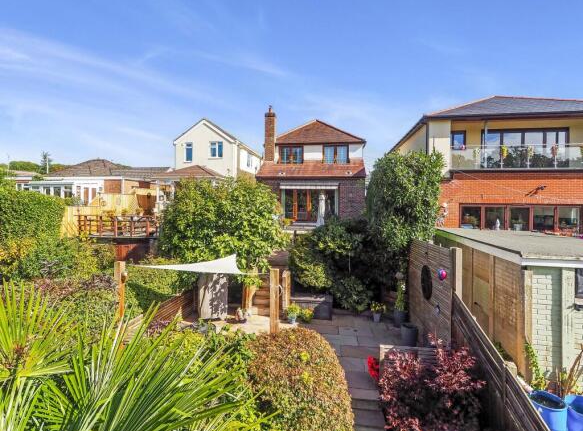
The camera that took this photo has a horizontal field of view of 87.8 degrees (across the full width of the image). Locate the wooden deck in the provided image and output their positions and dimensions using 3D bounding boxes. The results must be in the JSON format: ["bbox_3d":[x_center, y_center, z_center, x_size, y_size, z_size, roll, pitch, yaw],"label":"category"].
[{"bbox_3d":[-8.100,0.500,15.500,3.900,1.100,3.000,0,1,6],"label":"wooden deck"}]

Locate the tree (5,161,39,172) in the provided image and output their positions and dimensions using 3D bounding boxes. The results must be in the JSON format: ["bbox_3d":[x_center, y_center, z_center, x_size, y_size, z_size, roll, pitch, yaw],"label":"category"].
[{"bbox_3d":[-49.000,-6.300,56.000,6.500,6.500,6.000,0,1,0],"label":"tree"}]

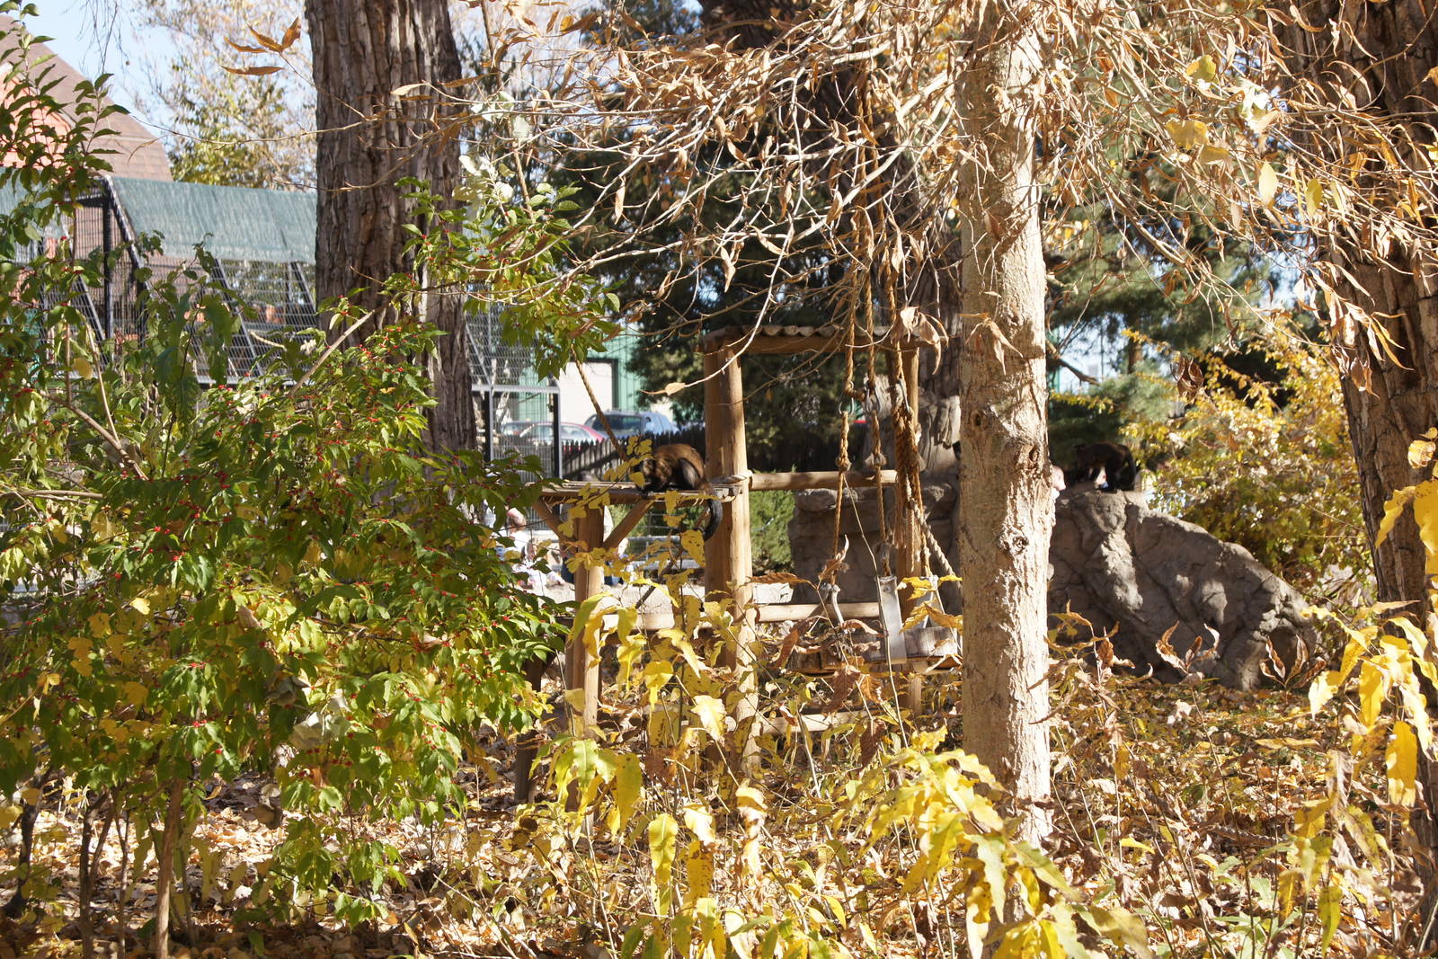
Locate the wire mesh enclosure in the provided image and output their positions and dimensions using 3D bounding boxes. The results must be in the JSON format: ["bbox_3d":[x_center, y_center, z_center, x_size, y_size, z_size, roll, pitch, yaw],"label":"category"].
[{"bbox_3d":[-6.900,-1.650,48.500,4.500,5.000,12.000,0,1,38],"label":"wire mesh enclosure"}]

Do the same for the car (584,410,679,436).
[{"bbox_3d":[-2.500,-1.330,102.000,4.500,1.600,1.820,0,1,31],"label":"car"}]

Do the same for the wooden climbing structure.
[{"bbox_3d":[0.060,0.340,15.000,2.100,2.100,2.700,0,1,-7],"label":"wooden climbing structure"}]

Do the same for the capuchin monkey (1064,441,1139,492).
[{"bbox_3d":[2.394,-0.084,20.500,0.460,0.320,0.180,0,1,21],"label":"capuchin monkey"}]

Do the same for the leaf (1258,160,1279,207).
[{"bbox_3d":[1.592,-0.858,9.500,0.058,0.125,0.020,0,1,0],"label":"leaf"}]

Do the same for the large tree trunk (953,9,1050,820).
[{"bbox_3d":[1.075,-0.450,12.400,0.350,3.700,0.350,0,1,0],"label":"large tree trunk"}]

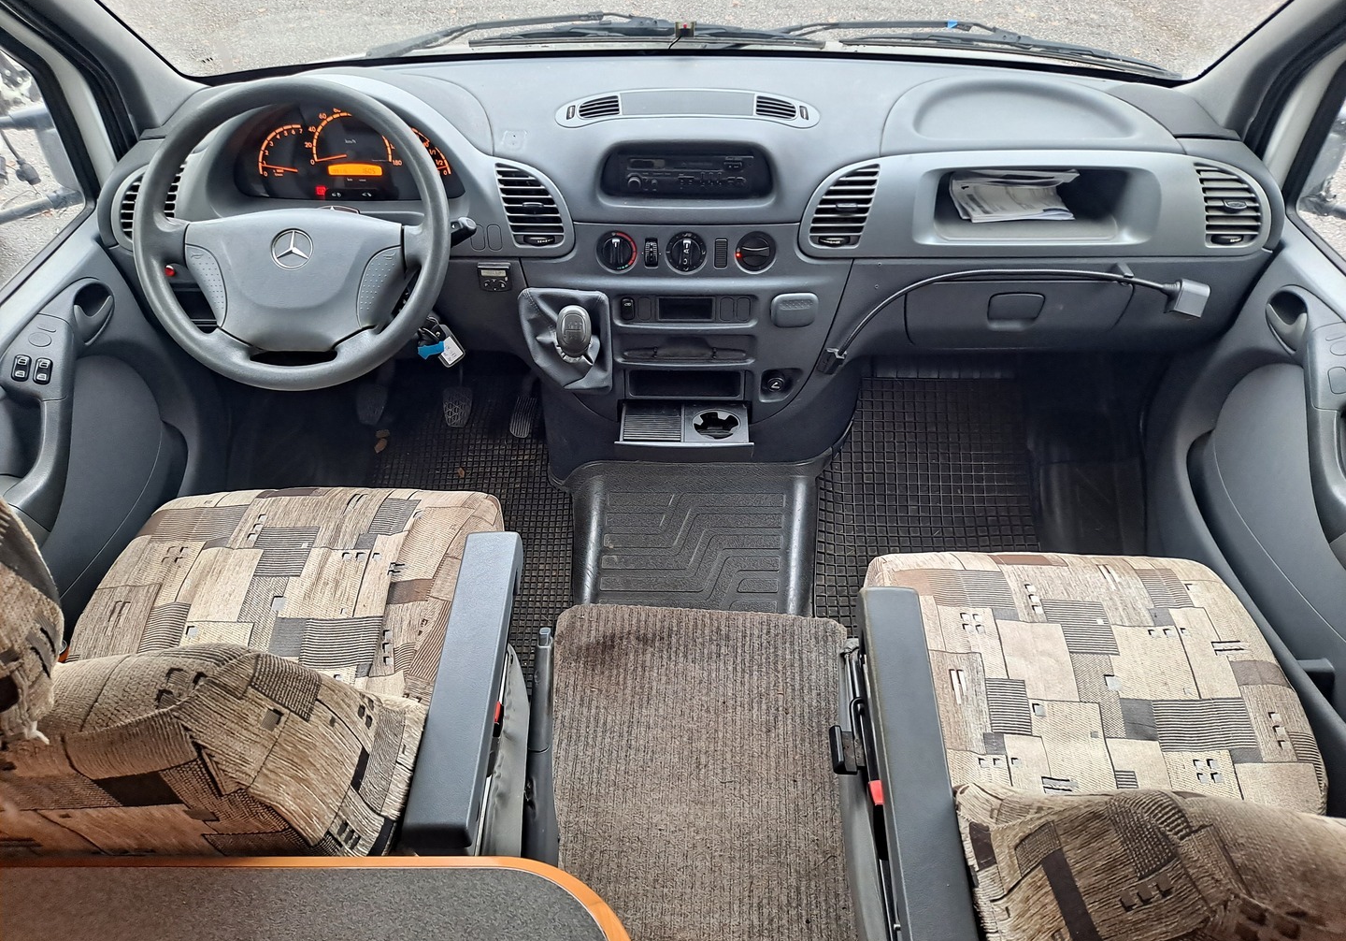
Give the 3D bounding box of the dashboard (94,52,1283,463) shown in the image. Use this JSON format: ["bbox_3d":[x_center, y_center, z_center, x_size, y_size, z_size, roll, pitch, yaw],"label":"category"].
[{"bbox_3d":[0.020,-0.321,1.534,1.580,0.650,0.480,0,48,0],"label":"dashboard"}]

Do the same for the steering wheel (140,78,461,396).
[{"bbox_3d":[-0.468,-0.292,1.222,0.390,0.110,0.390,0,90,0],"label":"steering wheel"}]

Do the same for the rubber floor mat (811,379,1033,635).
[{"bbox_3d":[0.492,0.046,1.897,0.430,0.070,0.540,0,57,0],"label":"rubber floor mat"}]

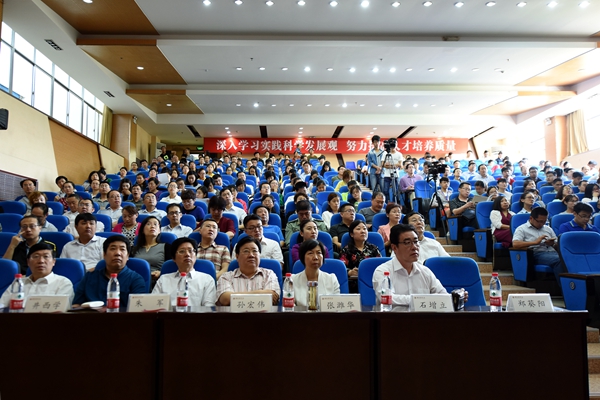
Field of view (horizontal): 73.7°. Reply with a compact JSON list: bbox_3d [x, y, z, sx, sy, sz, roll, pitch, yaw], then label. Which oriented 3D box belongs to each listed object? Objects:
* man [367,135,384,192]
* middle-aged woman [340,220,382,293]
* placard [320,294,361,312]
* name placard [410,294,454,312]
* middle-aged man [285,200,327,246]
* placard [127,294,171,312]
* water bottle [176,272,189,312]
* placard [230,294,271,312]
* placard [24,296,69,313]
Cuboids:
[{"bbox_3d":[1.661,-0.540,8.749,0.500,1.740,0.320,0,-4,-5],"label":"man"},{"bbox_3d":[0.576,0.785,3.539,0.470,1.200,0.780,1,-4,-9],"label":"middle-aged woman"},{"bbox_3d":[0.233,0.597,2.296,0.235,0.108,0.085,0,-4,0],"label":"placard"},{"bbox_3d":[0.694,0.545,2.091,0.225,0.105,0.080,0,-4,0],"label":"name placard"},{"bbox_3d":[0.077,0.606,4.721,0.540,1.221,0.750,0,-4,0],"label":"middle-aged man"},{"bbox_3d":[-0.787,0.545,2.091,0.225,0.105,0.080,0,-4,0],"label":"placard"},{"bbox_3d":[-0.687,0.543,2.340,0.066,0.235,0.066,0,-4,0],"label":"water bottle"},{"bbox_3d":[-0.284,0.597,2.296,0.235,0.108,0.085,0,-4,0],"label":"placard"},{"bbox_3d":[-1.321,0.545,2.091,0.225,0.105,0.080,0,-4,0],"label":"placard"}]

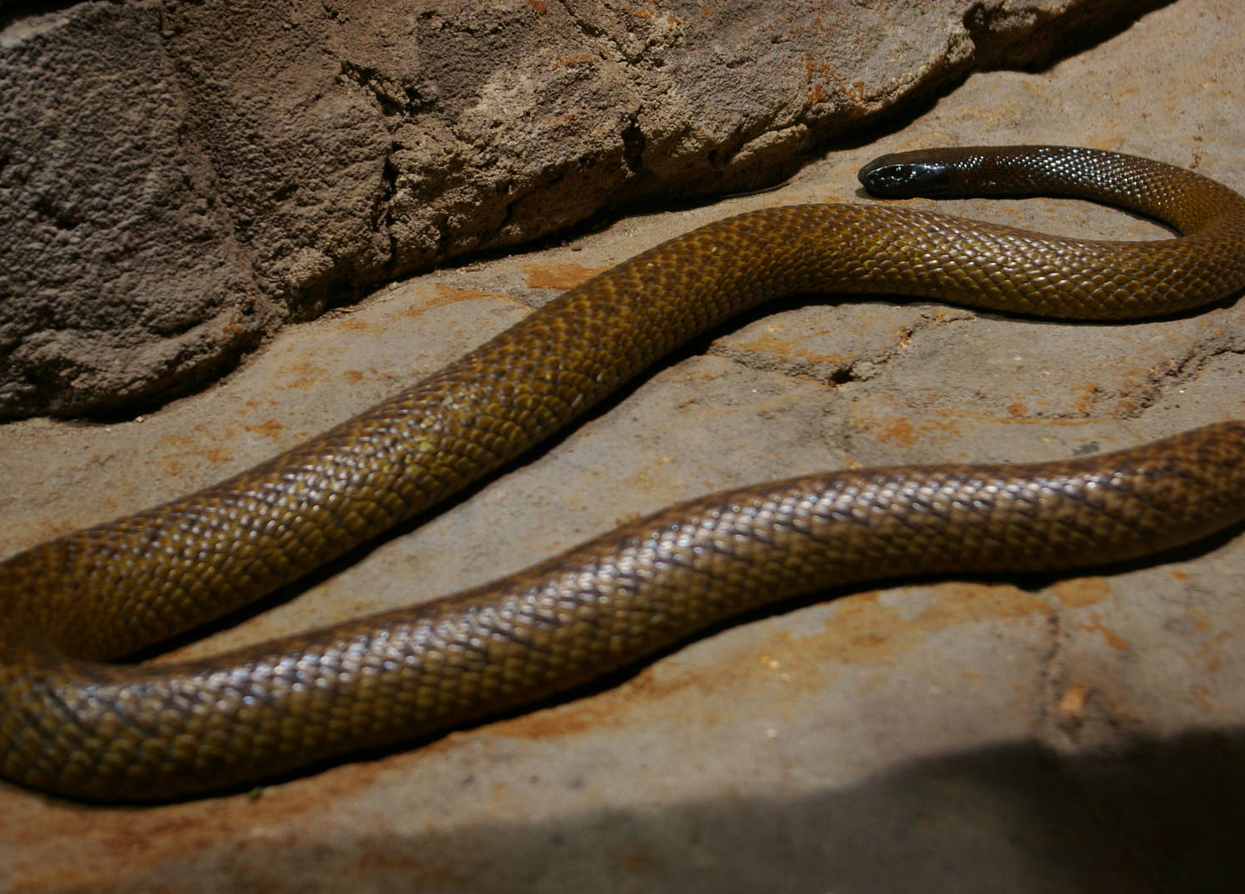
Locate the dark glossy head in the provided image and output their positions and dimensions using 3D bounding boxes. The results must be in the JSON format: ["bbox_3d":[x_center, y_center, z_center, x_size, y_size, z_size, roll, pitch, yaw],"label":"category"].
[{"bbox_3d":[0.121,-0.116,1.300,0.041,0.017,0.022,-4,32,-6],"label":"dark glossy head"}]

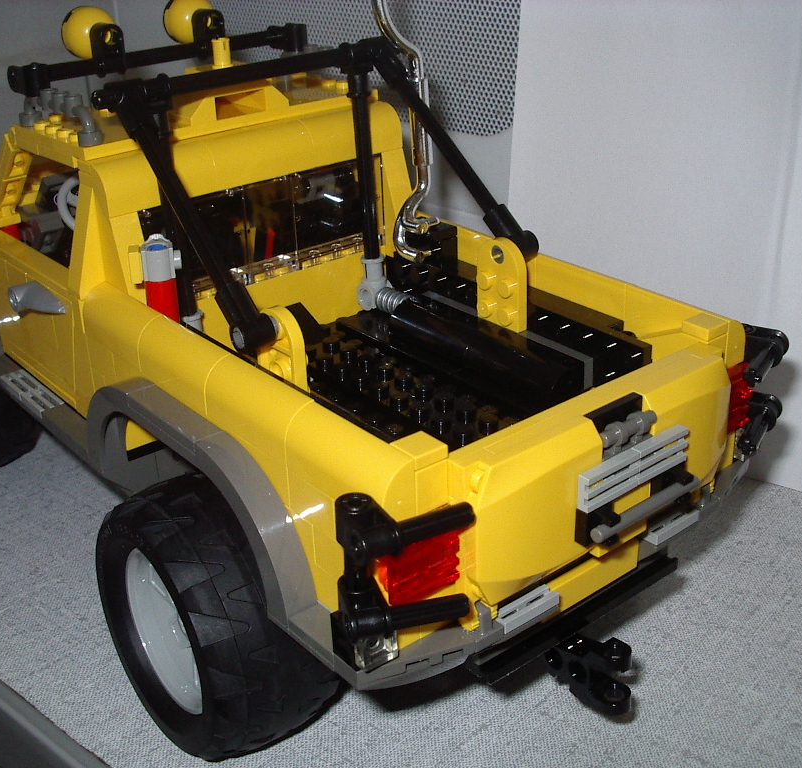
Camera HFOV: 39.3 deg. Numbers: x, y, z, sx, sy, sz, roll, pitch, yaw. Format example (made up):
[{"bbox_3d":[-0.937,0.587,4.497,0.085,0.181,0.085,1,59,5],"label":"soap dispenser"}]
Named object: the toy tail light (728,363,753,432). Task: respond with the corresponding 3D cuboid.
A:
[{"bbox_3d":[0.080,0.004,0.285,0.018,0.018,0.008,-21,32,-34],"label":"toy tail light"}]

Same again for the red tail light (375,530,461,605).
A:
[{"bbox_3d":[0.003,0.034,0.229,0.018,0.018,0.008,-21,32,-34],"label":"red tail light"}]

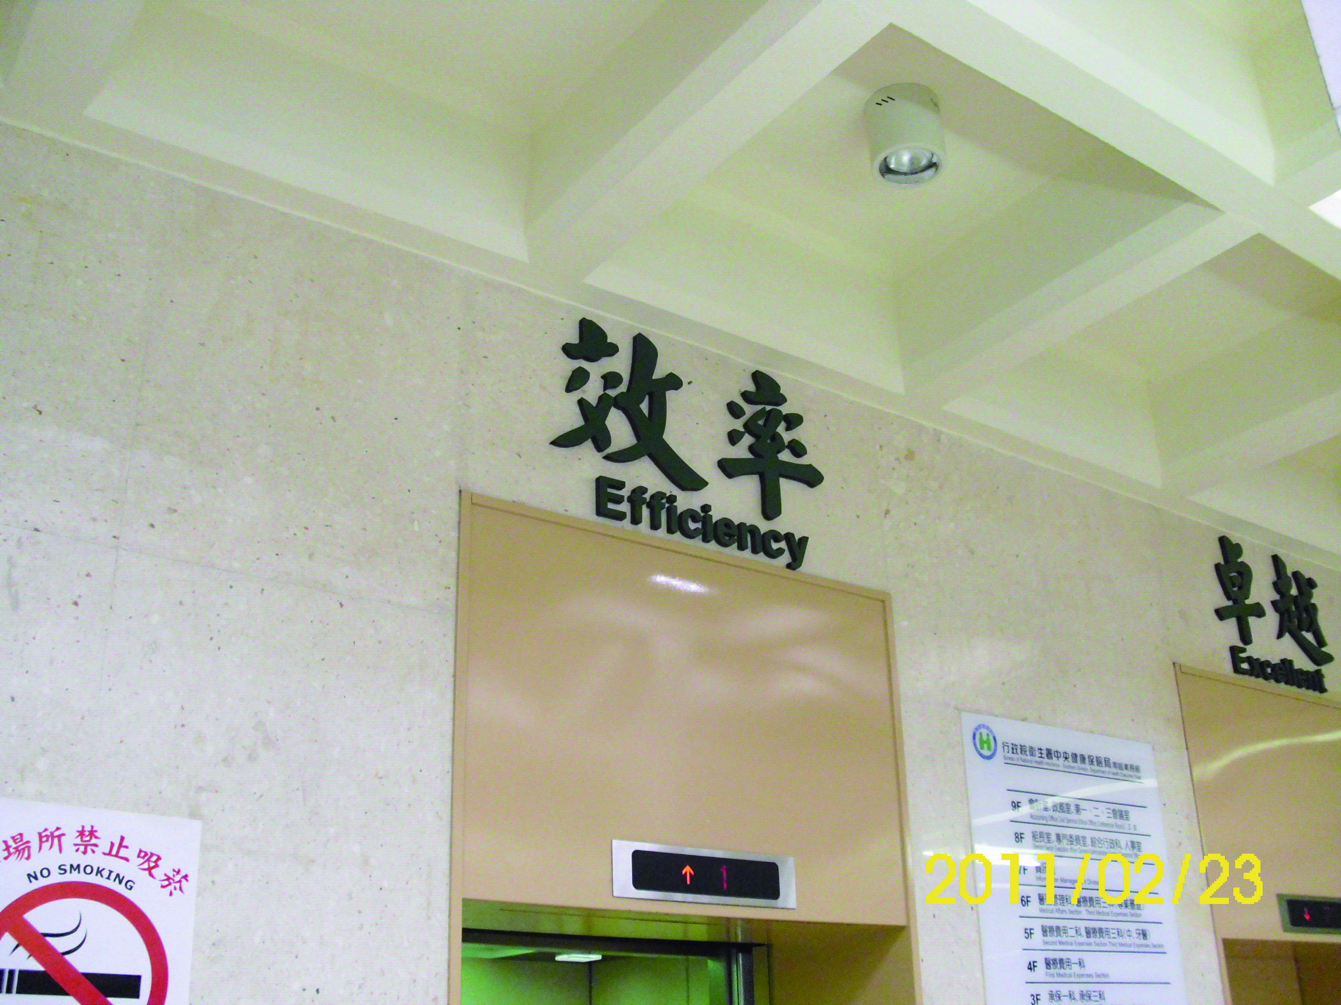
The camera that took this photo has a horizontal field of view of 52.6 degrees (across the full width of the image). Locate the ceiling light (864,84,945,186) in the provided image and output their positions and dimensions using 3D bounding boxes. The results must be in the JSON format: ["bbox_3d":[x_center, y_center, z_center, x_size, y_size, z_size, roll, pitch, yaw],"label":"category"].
[{"bbox_3d":[0.462,-0.718,2.661,0.145,0.141,0.145,-1,-23,0],"label":"ceiling light"}]

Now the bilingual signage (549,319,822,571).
[{"bbox_3d":[0.051,-0.118,2.811,0.678,0.443,0.024,14,-27,-32],"label":"bilingual signage"}]

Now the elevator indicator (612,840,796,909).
[{"bbox_3d":[0.073,0.685,2.484,0.415,0.097,0.012,14,-27,-32],"label":"elevator indicator"}]

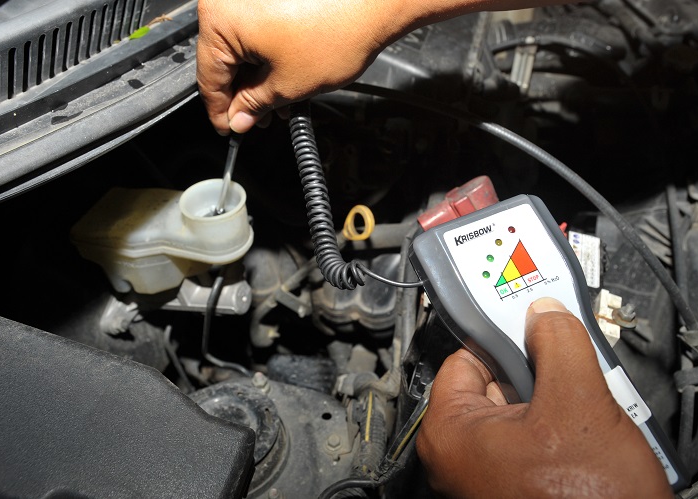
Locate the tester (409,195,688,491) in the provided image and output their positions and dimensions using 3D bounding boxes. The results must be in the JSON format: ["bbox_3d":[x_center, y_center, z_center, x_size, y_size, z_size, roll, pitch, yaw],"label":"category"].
[{"bbox_3d":[0.090,0.049,0.248,0.078,0.030,0.146,-20,72,-18],"label":"tester"}]

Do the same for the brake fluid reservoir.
[{"bbox_3d":[-0.146,-0.014,0.445,0.141,0.080,0.073,9,45,8],"label":"brake fluid reservoir"}]

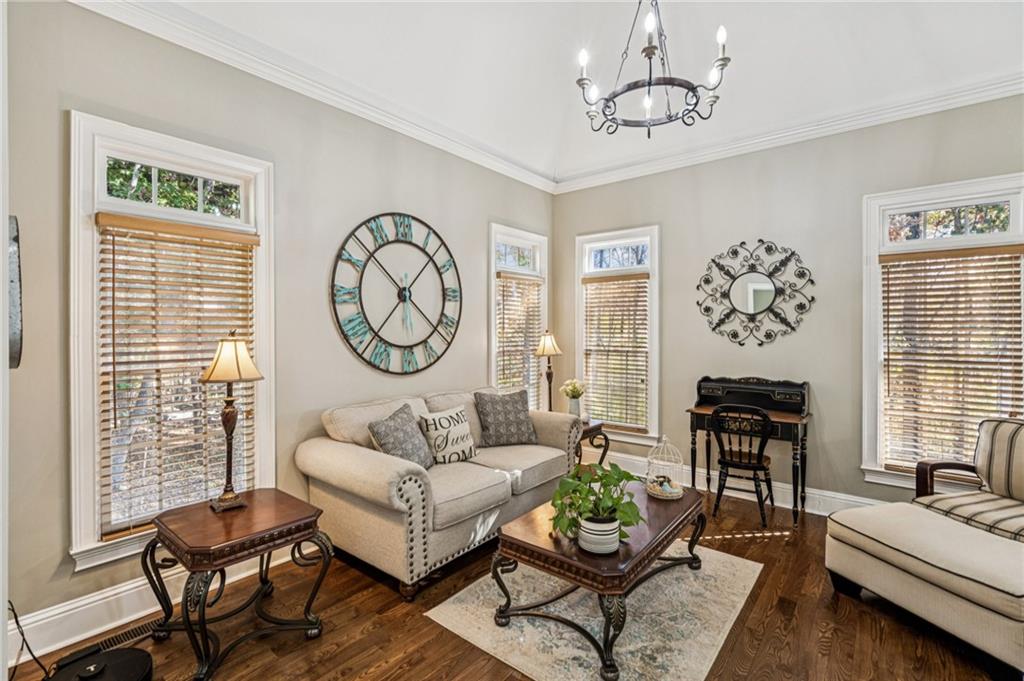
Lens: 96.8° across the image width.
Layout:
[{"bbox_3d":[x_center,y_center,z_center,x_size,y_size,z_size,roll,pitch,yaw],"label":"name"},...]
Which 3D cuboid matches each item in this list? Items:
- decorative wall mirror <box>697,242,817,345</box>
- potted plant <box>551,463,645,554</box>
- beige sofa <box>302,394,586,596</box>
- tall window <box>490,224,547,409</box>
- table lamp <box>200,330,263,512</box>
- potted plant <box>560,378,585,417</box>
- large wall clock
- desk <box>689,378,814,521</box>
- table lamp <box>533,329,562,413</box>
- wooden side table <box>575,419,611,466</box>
[{"bbox_3d":[1.981,-0.391,3.757,0.889,0.882,0.042,1,1,40],"label":"decorative wall mirror"},{"bbox_3d":[0.417,0.756,2.109,0.378,0.371,0.385,1,1,40],"label":"potted plant"},{"bbox_3d":[-0.358,0.875,3.264,0.882,0.938,1.890,1,1,40],"label":"beige sofa"},{"bbox_3d":[0.084,-0.056,4.587,0.100,2.085,0.883,2,2,39],"label":"tall window"},{"bbox_3d":[-1.386,0.379,2.237,0.252,0.861,0.252,1,1,40],"label":"table lamp"},{"bbox_3d":[0.573,0.566,4.259,0.217,0.420,0.217,0,1,0],"label":"potted plant"},{"bbox_3d":[-0.783,-0.339,3.367,0.042,1.176,1.169,1,1,40],"label":"large wall clock"},{"bbox_3d":[1.871,0.830,3.640,0.819,1.025,0.420,1,1,40],"label":"desk"},{"bbox_3d":[0.359,0.347,4.327,0.252,0.861,0.252,0,1,0],"label":"table lamp"},{"bbox_3d":[0.477,1.052,4.220,0.602,0.554,0.602,1,1,40],"label":"wooden side table"}]

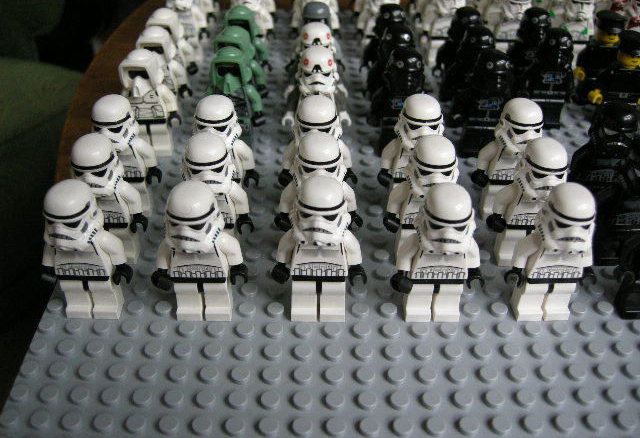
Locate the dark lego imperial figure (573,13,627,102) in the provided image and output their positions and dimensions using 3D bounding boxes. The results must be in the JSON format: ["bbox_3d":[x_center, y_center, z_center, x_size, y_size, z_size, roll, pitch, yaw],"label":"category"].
[{"bbox_3d":[0.123,-0.070,0.292,0.025,0.044,0.014,0,36,-1],"label":"dark lego imperial figure"}]

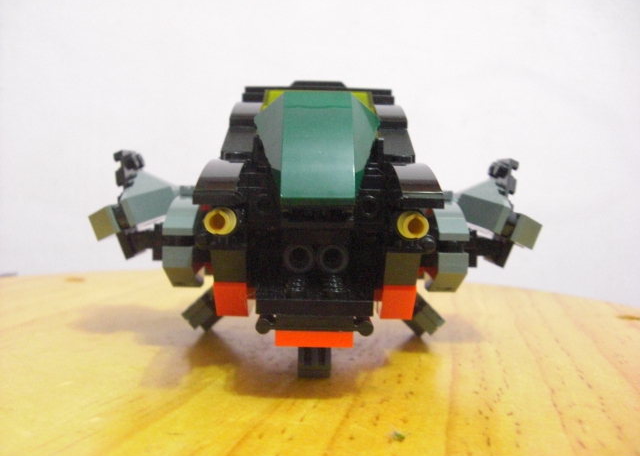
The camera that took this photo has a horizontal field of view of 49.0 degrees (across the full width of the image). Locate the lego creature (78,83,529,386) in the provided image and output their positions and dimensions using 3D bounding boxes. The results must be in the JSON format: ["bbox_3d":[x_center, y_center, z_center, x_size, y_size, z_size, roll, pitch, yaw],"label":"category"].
[{"bbox_3d":[-0.001,-0.006,0.201,0.143,0.082,0.115,1,3,0],"label":"lego creature"}]

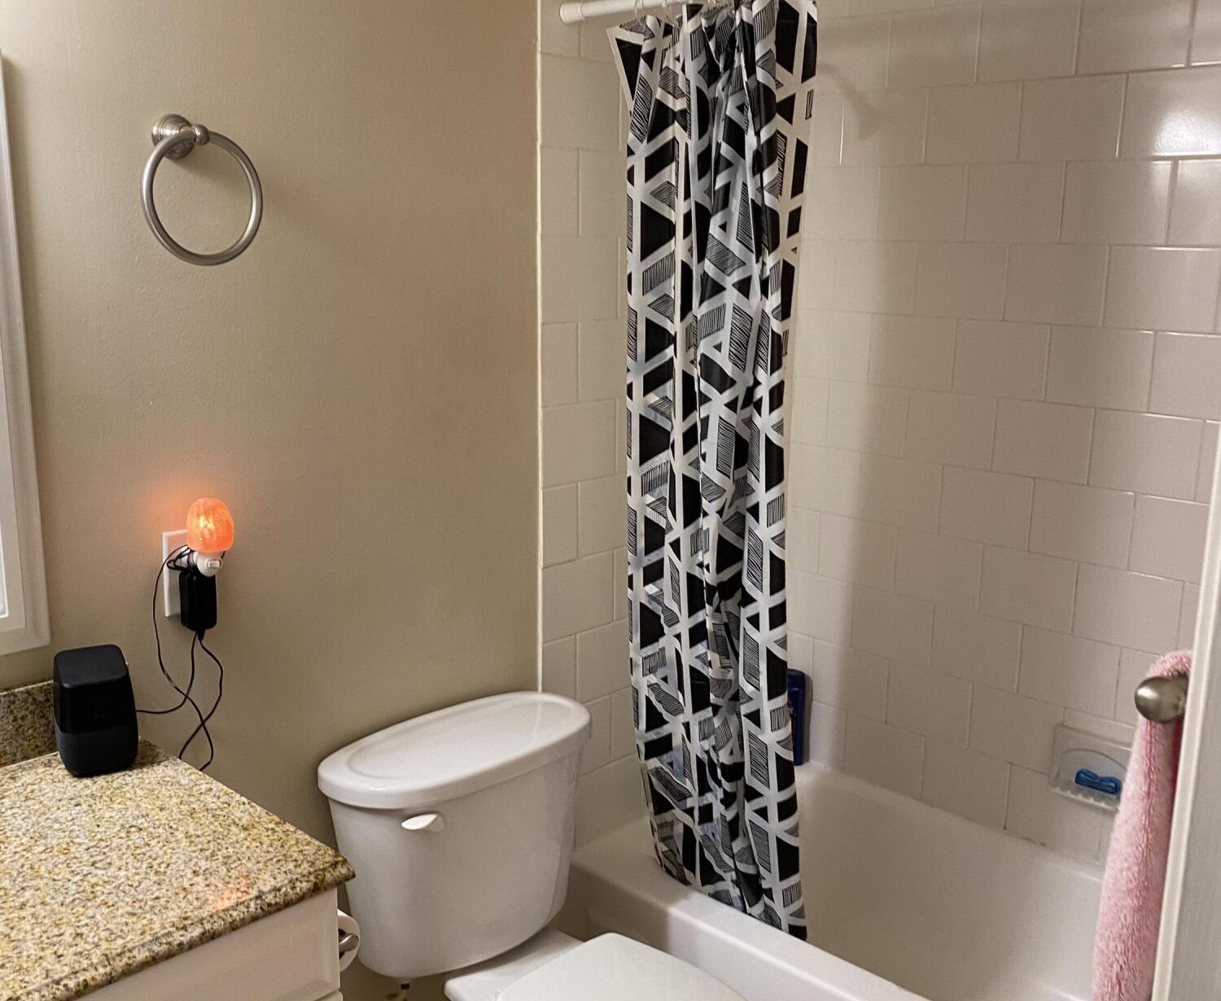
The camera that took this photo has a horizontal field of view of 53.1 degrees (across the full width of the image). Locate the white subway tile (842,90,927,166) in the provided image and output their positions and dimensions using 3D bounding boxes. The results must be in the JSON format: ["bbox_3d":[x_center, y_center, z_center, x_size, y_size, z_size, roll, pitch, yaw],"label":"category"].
[{"bbox_3d":[0.575,-0.781,2.570,0.198,0.151,0.010,12,17,41],"label":"white subway tile"}]

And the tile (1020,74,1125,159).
[{"bbox_3d":[0.868,-0.719,2.305,0.198,0.151,0.010,12,17,41],"label":"tile"}]

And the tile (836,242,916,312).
[{"bbox_3d":[0.568,-0.480,2.615,0.197,0.151,0.010,12,17,41],"label":"tile"}]

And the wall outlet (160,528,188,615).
[{"bbox_3d":[-0.605,0.103,1.764,0.008,0.119,0.074,12,17,42],"label":"wall outlet"}]

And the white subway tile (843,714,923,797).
[{"bbox_3d":[0.628,0.580,2.798,0.198,0.150,0.009,12,17,42],"label":"white subway tile"}]

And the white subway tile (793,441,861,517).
[{"bbox_3d":[0.485,-0.050,2.783,0.197,0.151,0.010,12,17,41],"label":"white subway tile"}]

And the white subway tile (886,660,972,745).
[{"bbox_3d":[0.699,0.442,2.683,0.197,0.151,0.010,12,17,41],"label":"white subway tile"}]

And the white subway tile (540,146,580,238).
[{"bbox_3d":[-0.091,-0.553,2.199,0.010,0.151,0.090,12,17,41],"label":"white subway tile"}]

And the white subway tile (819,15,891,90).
[{"bbox_3d":[0.509,-0.951,2.614,0.194,0.152,0.010,12,17,41],"label":"white subway tile"}]

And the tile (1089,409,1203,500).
[{"bbox_3d":[1.006,-0.087,2.302,0.201,0.152,0.008,13,17,43],"label":"tile"}]

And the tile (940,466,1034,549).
[{"bbox_3d":[0.777,0.013,2.520,0.197,0.151,0.010,12,17,41],"label":"tile"}]

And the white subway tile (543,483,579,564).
[{"bbox_3d":[-0.098,0.046,2.327,0.008,0.152,0.094,13,17,43],"label":"white subway tile"}]

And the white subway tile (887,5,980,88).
[{"bbox_3d":[0.653,-0.917,2.481,0.201,0.152,0.008,13,17,43],"label":"white subway tile"}]

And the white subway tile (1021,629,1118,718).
[{"bbox_3d":[0.934,0.350,2.491,0.200,0.152,0.010,12,17,42],"label":"white subway tile"}]

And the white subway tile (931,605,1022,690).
[{"bbox_3d":[0.774,0.310,2.584,0.197,0.151,0.010,12,17,41],"label":"white subway tile"}]

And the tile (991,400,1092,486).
[{"bbox_3d":[0.854,-0.118,2.419,0.197,0.151,0.010,12,17,41],"label":"tile"}]

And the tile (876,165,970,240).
[{"bbox_3d":[0.648,-0.616,2.536,0.198,0.151,0.010,12,17,41],"label":"tile"}]

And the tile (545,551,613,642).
[{"bbox_3d":[-0.062,0.188,2.405,0.010,0.151,0.197,12,17,41],"label":"tile"}]

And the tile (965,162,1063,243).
[{"bbox_3d":[0.800,-0.590,2.424,0.200,0.152,0.010,12,17,42],"label":"tile"}]

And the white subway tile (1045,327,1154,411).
[{"bbox_3d":[0.932,-0.252,2.330,0.198,0.151,0.009,12,17,42],"label":"white subway tile"}]

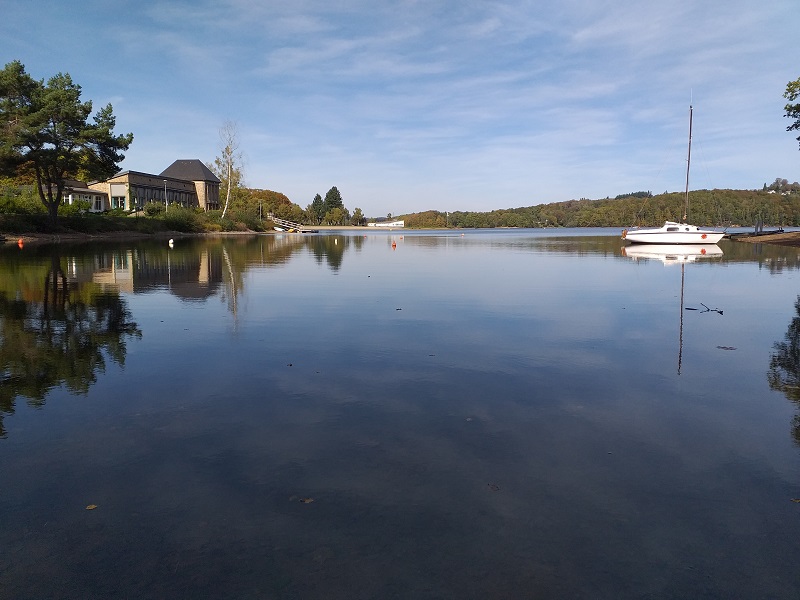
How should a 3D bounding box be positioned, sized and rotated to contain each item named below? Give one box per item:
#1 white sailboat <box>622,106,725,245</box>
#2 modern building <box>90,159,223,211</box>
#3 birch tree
[{"bbox_3d":[16.492,-7.299,37.483,5.750,8.200,2.100,2,7,18],"label":"white sailboat"},{"bbox_3d":[-48.527,-23.557,126.581,11.500,12.200,34.800,1,7,7],"label":"modern building"},{"bbox_3d":[-29.080,-21.512,104.193,4.800,16.500,4.600,0,7,0],"label":"birch tree"}]

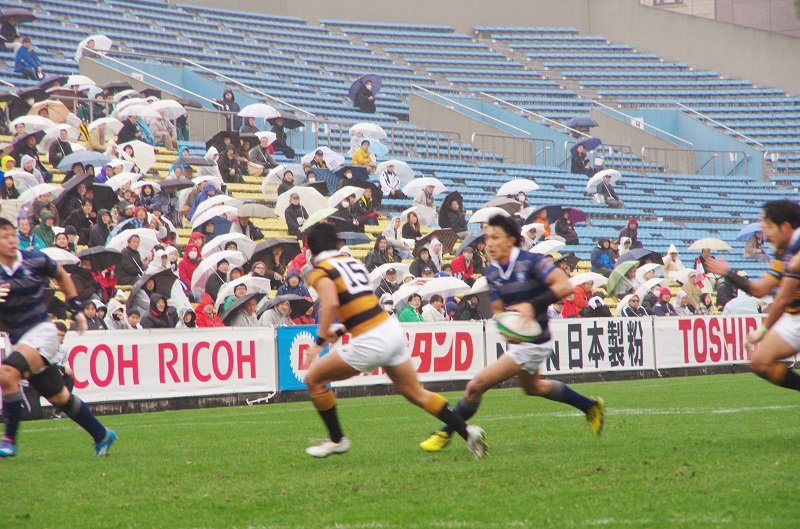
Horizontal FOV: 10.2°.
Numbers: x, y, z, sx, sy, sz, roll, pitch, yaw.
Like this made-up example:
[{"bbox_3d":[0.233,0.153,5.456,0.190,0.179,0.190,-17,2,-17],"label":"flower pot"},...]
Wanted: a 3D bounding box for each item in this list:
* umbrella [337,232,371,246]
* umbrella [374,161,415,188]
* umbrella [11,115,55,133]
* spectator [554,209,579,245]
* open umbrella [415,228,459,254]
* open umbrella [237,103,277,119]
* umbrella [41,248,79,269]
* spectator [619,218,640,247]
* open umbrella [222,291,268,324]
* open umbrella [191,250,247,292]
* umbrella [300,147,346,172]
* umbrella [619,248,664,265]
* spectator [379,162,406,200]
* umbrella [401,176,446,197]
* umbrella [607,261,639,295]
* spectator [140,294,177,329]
[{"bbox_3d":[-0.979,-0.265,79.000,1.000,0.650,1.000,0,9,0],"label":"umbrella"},{"bbox_3d":[-0.105,-2.111,110.898,1.000,0.780,1.000,-2,-47,-2],"label":"umbrella"},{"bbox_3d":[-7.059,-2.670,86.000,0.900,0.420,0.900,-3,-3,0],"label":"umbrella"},{"bbox_3d":[4.133,-0.704,107.875,0.750,1.250,0.520,-1,-1,42],"label":"spectator"},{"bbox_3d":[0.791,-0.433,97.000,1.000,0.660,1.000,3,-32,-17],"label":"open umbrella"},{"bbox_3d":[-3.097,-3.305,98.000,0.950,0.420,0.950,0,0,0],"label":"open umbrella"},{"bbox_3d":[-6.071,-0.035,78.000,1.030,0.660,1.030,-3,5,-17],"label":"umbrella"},{"bbox_3d":[5.595,-0.504,106.868,0.520,1.220,0.780,0,-1,-45],"label":"spectator"},{"bbox_3d":[-2.382,0.806,70.955,0.900,0.720,0.900,-37,-20,15],"label":"open umbrella"},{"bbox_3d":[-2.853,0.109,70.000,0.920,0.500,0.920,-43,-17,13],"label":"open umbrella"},{"bbox_3d":[-1.814,-2.400,103.745,1.050,0.780,1.050,2,-41,1],"label":"umbrella"},{"bbox_3d":[5.288,0.019,95.444,1.030,0.780,1.030,-24,-9,20],"label":"umbrella"},{"bbox_3d":[-0.154,-1.872,111.065,0.560,1.250,0.780,-1,-1,-28],"label":"spectator"},{"bbox_3d":[0.567,-1.618,100.993,1.000,0.780,1.000,-2,-1,0],"label":"umbrella"},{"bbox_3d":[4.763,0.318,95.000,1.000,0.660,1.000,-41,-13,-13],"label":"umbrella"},{"bbox_3d":[-3.337,1.055,63.423,0.560,1.250,0.780,-1,-1,-43],"label":"spectator"}]

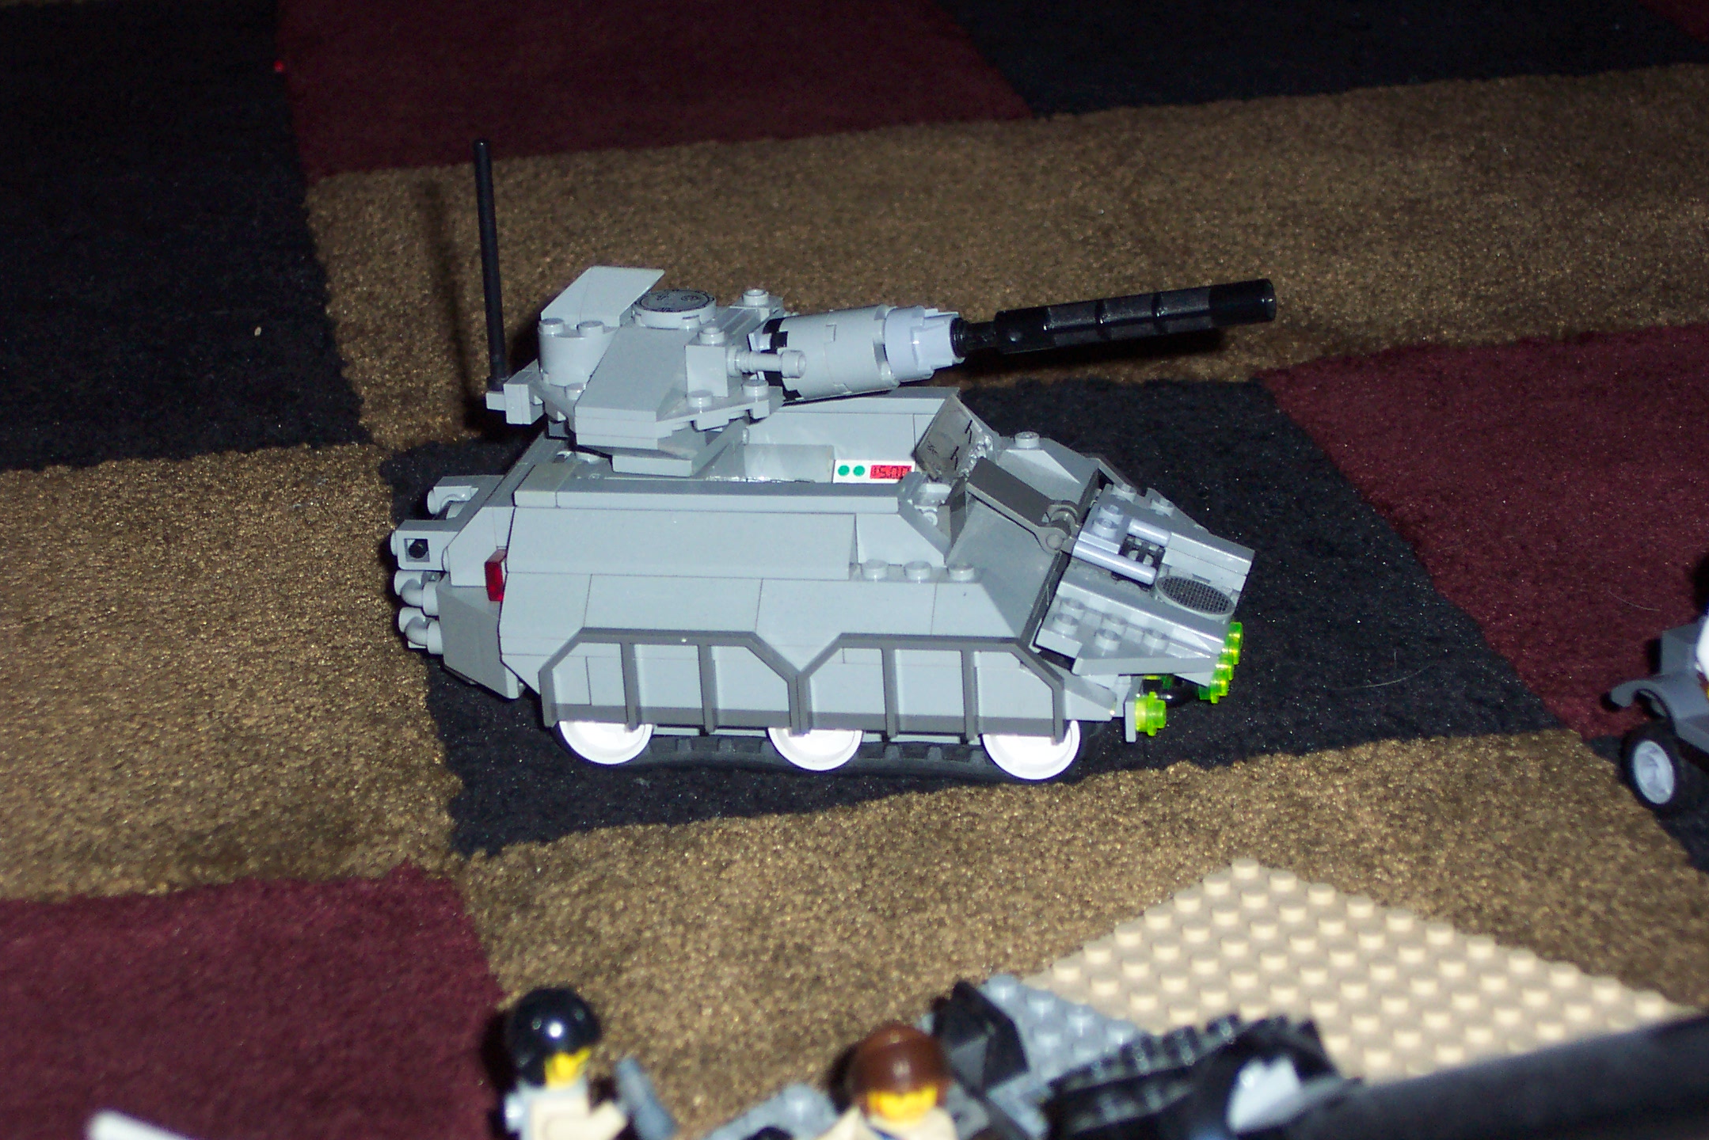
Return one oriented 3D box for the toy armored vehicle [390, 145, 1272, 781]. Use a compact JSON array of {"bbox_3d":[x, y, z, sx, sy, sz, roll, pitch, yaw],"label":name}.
[{"bbox_3d":[-0.004,-0.029,0.794,0.168,0.111,0.105,1,22,11],"label":"toy armored vehicle"}]

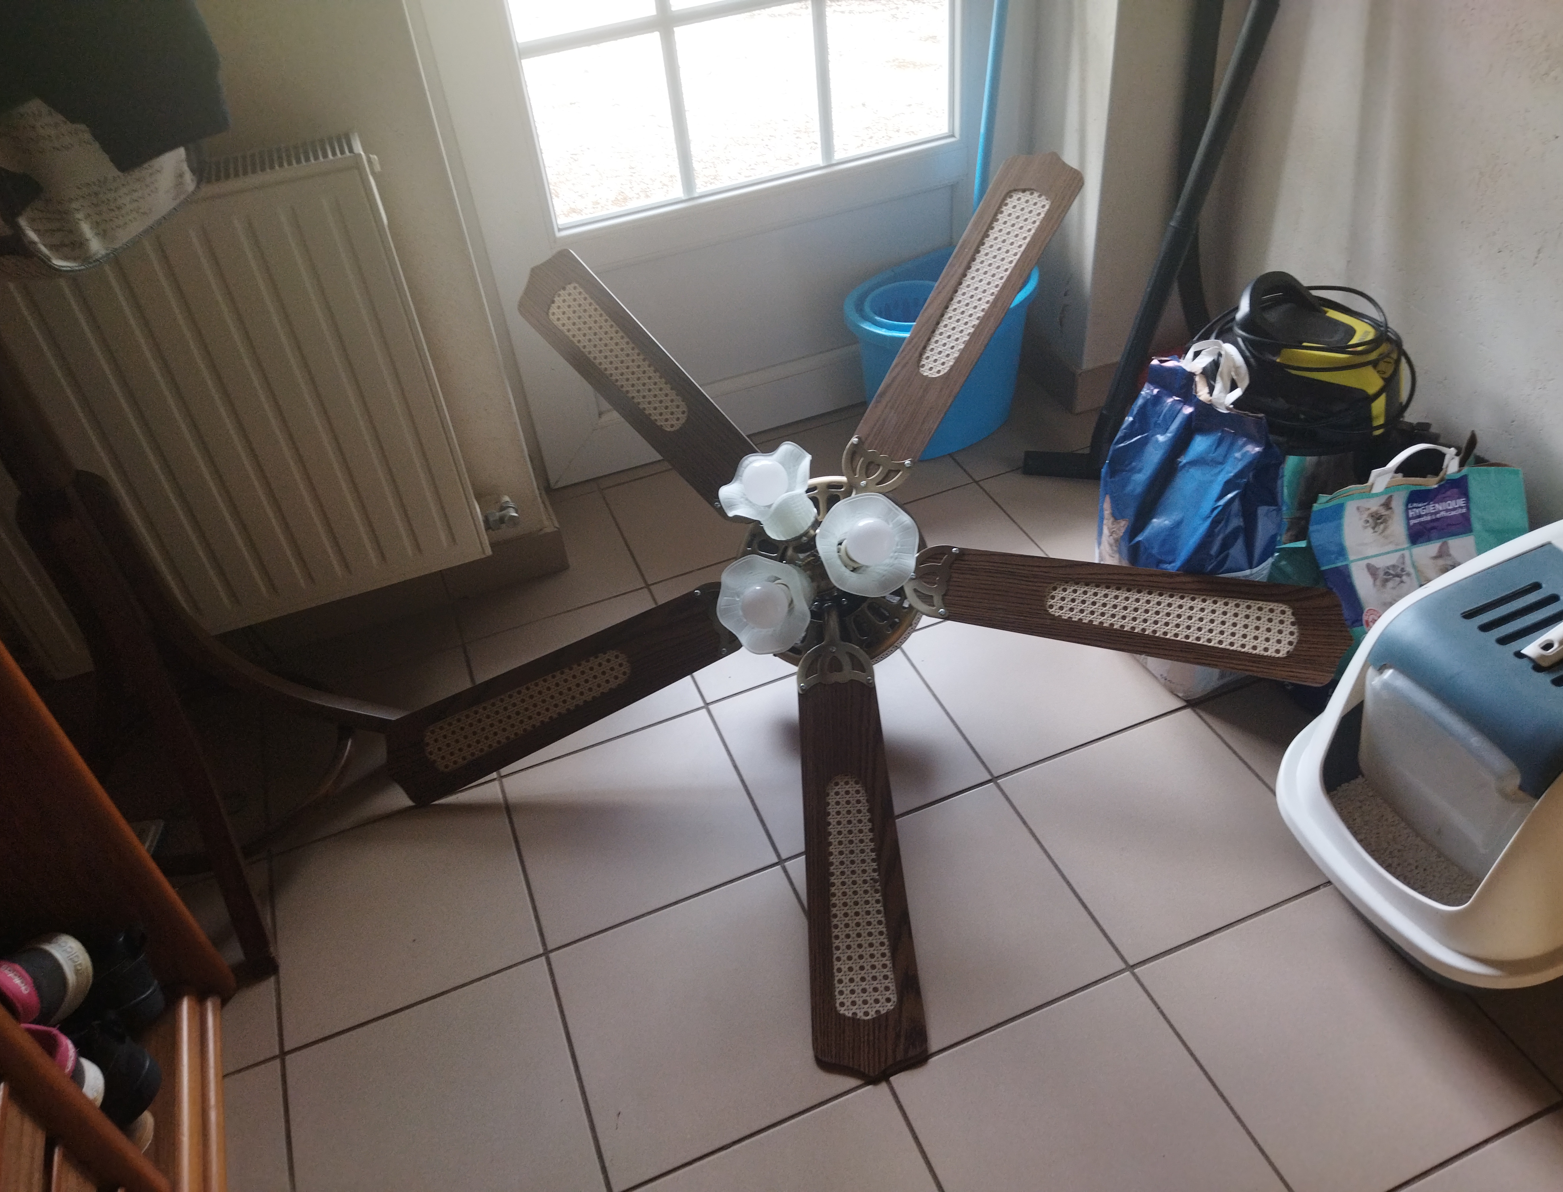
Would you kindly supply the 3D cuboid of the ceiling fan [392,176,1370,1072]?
[{"bbox_3d":[0.072,0.026,1.582,1.146,0.460,1.110,-9,73,11],"label":"ceiling fan"}]

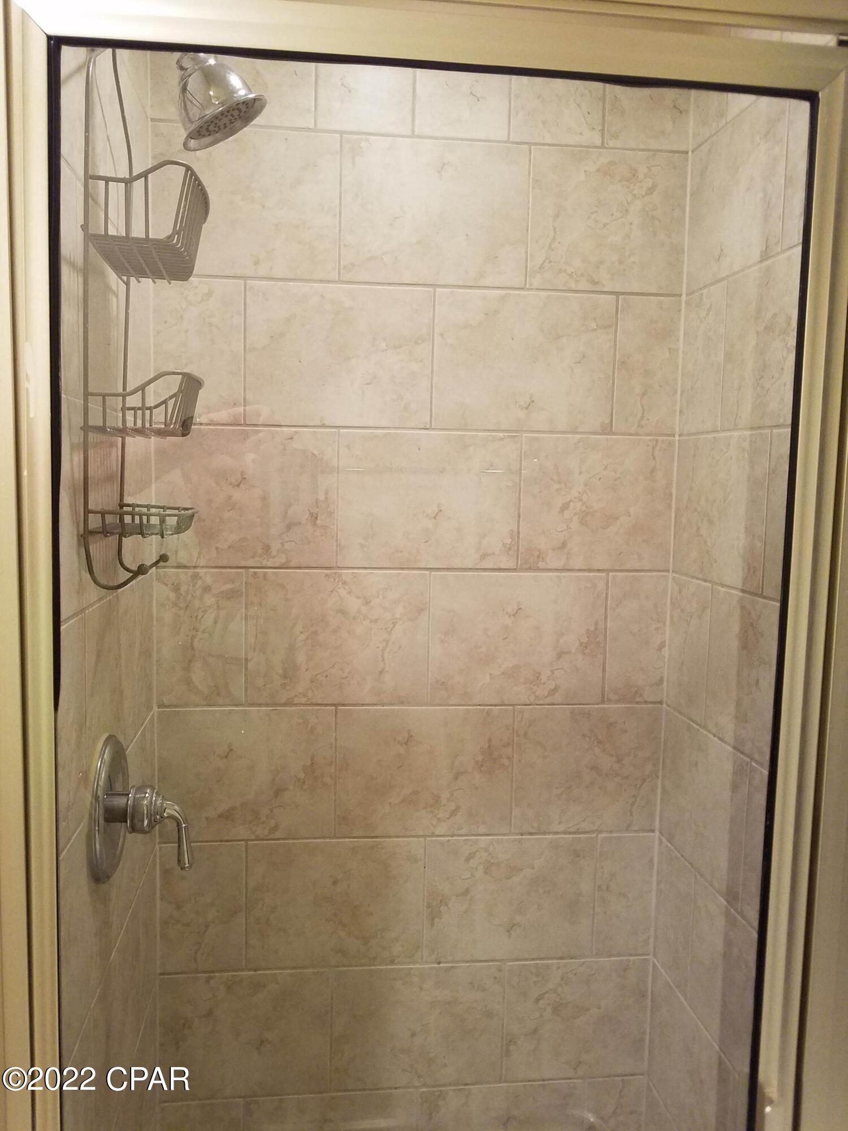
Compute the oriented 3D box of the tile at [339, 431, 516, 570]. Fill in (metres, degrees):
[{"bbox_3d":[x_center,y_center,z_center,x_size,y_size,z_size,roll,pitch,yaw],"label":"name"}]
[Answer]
[{"bbox_3d":[0.010,-0.112,1.479,0.315,0.237,0.010,1,6,-6],"label":"tile"}]

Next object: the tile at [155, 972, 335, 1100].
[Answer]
[{"bbox_3d":[-0.323,0.851,1.542,0.304,0.239,0.010,1,6,-6],"label":"tile"}]

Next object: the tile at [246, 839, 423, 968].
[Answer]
[{"bbox_3d":[-0.159,0.610,1.535,0.315,0.239,0.010,1,6,-6],"label":"tile"}]

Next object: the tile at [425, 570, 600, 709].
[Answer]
[{"bbox_3d":[0.163,0.127,1.475,0.305,0.230,0.010,1,6,-6],"label":"tile"}]

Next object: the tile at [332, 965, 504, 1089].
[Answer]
[{"bbox_3d":[-0.010,0.854,1.575,0.316,0.238,0.010,1,6,-6],"label":"tile"}]

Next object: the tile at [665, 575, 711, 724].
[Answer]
[{"bbox_3d":[0.445,0.138,1.424,0.010,0.230,0.142,0,6,-9],"label":"tile"}]

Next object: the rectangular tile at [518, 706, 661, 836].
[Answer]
[{"bbox_3d":[0.289,0.363,1.510,0.266,0.230,0.010,1,6,-6],"label":"rectangular tile"}]

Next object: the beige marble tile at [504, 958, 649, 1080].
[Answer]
[{"bbox_3d":[0.288,0.858,1.606,0.276,0.238,0.010,1,6,-6],"label":"beige marble tile"}]

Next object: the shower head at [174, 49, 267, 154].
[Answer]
[{"bbox_3d":[-0.267,-0.590,1.052,0.117,0.085,0.117,-29,11,-9],"label":"shower head"}]

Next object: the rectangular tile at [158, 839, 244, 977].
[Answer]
[{"bbox_3d":[-0.393,0.608,1.510,0.149,0.237,0.010,1,6,-6],"label":"rectangular tile"}]

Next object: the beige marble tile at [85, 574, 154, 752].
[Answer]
[{"bbox_3d":[-0.432,0.151,1.217,0.010,0.240,0.455,0,5,-8],"label":"beige marble tile"}]

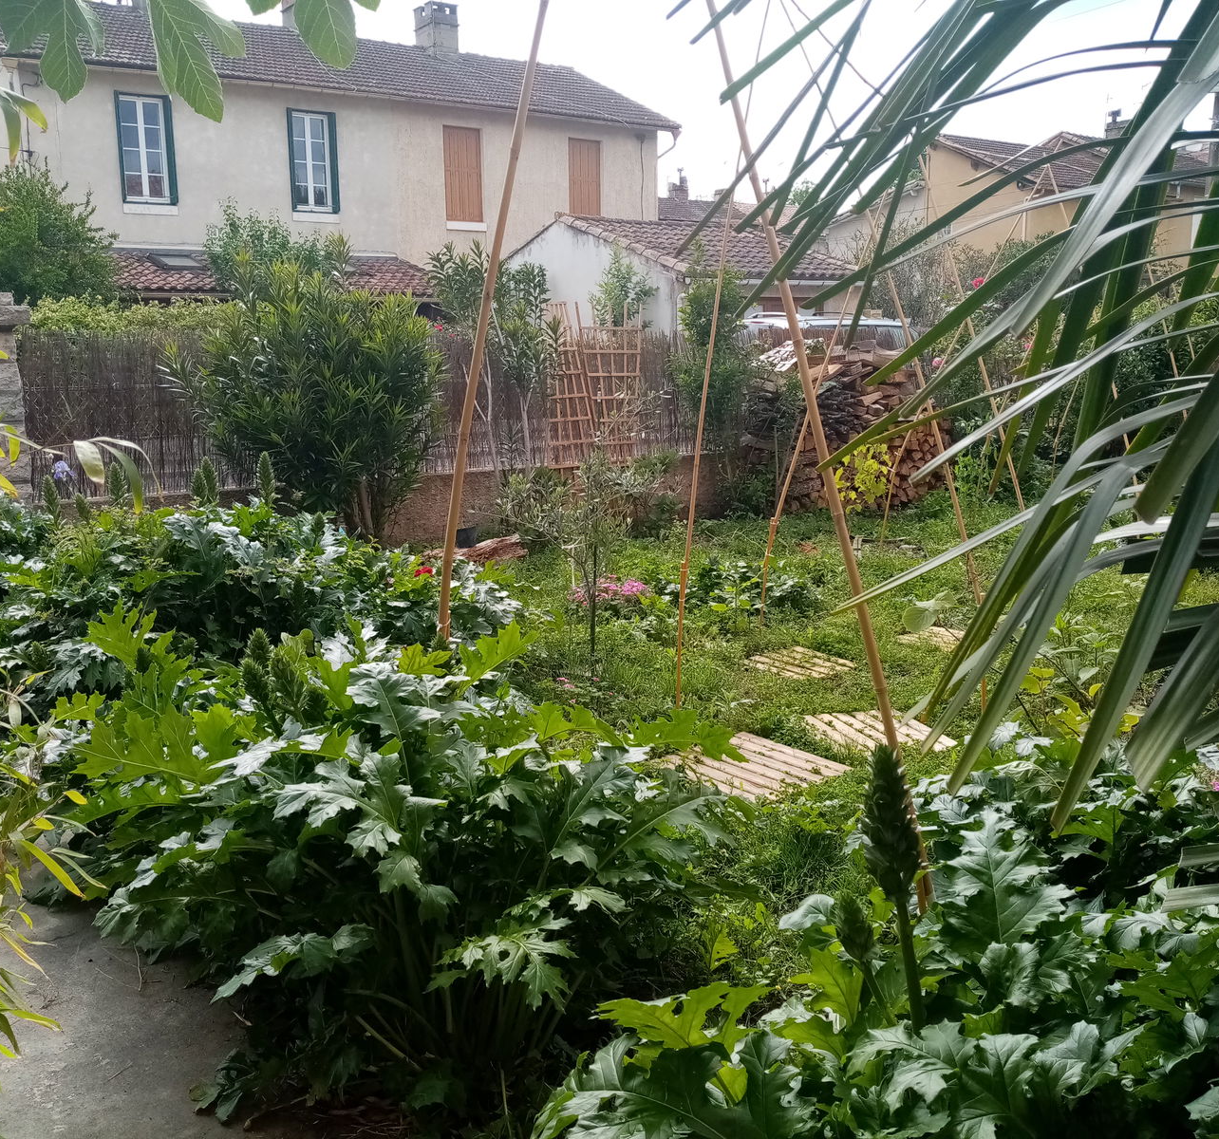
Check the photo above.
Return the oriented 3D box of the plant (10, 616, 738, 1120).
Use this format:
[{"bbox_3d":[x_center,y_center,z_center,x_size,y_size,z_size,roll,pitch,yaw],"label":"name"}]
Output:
[{"bbox_3d":[-0.638,0.560,2.986,1.600,0.880,1.300,-4,12,-20],"label":"plant"}]

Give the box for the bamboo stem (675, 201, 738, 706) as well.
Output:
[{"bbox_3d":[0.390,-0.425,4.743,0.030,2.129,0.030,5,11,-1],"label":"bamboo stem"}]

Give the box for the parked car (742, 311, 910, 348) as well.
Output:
[{"bbox_3d":[3.597,-2.562,15.638,4.350,1.660,1.800,-8,13,-33],"label":"parked car"}]

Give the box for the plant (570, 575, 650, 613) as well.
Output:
[{"bbox_3d":[0.003,0.155,6.602,0.480,0.260,0.420,0,11,0],"label":"plant"}]

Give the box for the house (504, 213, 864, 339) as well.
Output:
[{"bbox_3d":[0.673,-3.999,18.695,3.469,3.307,6.446,-8,13,-33],"label":"house"}]

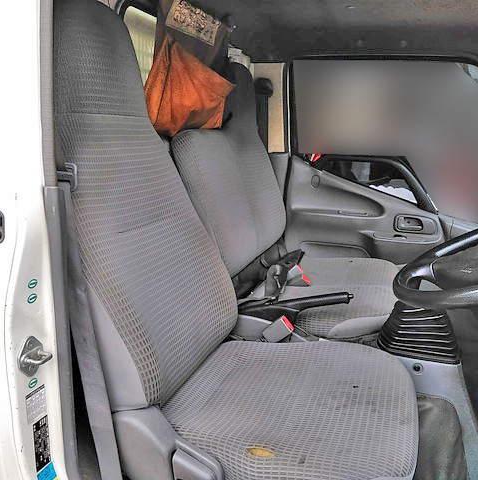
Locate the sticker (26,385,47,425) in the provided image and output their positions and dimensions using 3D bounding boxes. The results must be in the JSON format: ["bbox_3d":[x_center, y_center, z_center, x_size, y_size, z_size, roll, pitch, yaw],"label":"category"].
[{"bbox_3d":[-0.336,0.274,0.829,0.004,0.052,0.043,3,12,19],"label":"sticker"}]

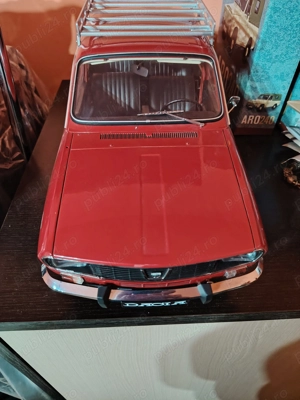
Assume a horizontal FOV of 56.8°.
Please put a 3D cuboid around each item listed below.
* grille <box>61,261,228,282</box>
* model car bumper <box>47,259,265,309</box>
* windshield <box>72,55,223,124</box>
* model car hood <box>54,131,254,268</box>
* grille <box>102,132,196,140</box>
[{"bbox_3d":[0.001,0.057,0.226,0.125,0.021,0.015,-1,48,-1],"label":"grille"},{"bbox_3d":[0.004,0.068,0.247,0.201,0.022,0.048,-1,48,-1],"label":"model car bumper"},{"bbox_3d":[-0.002,-0.123,0.310,0.172,0.013,0.078,-1,90,-1],"label":"windshield"},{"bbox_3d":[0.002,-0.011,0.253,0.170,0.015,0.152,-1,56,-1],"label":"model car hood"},{"bbox_3d":[0.000,-0.067,0.290,0.102,0.003,0.011,-1,54,-1],"label":"grille"}]

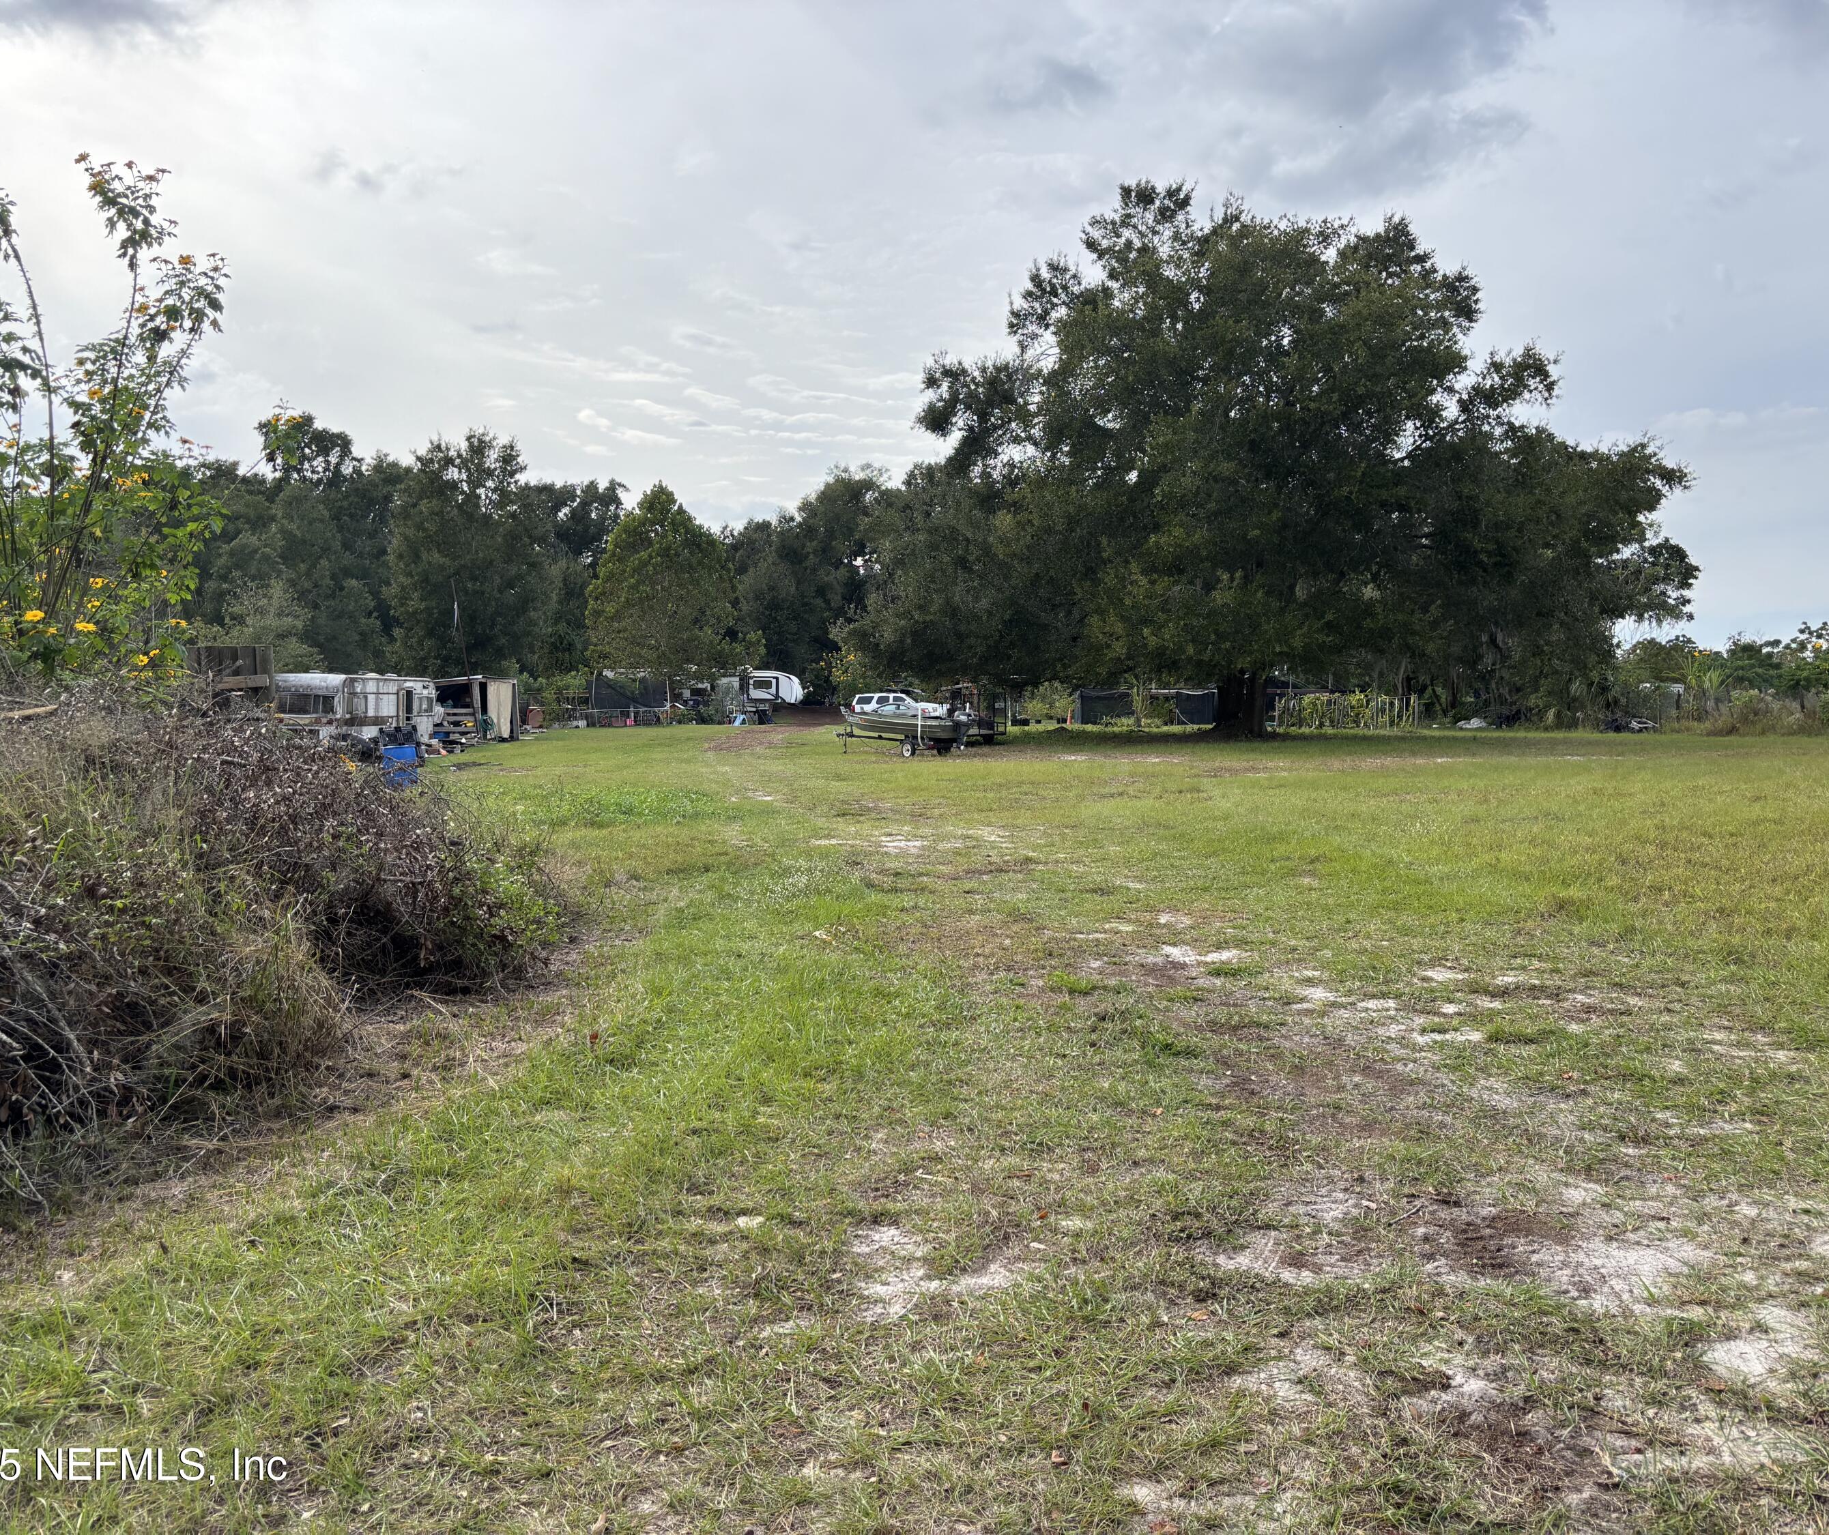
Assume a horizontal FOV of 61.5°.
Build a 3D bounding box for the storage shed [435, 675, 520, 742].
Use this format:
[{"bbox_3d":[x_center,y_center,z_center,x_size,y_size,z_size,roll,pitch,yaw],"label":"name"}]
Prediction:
[{"bbox_3d":[-18.100,-2.350,61.900,2.900,2.600,3.500,0,2,6],"label":"storage shed"}]

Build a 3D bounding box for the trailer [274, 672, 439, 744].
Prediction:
[{"bbox_3d":[-19.400,-1.990,53.600,2.400,2.600,7.000,0,2,7],"label":"trailer"}]

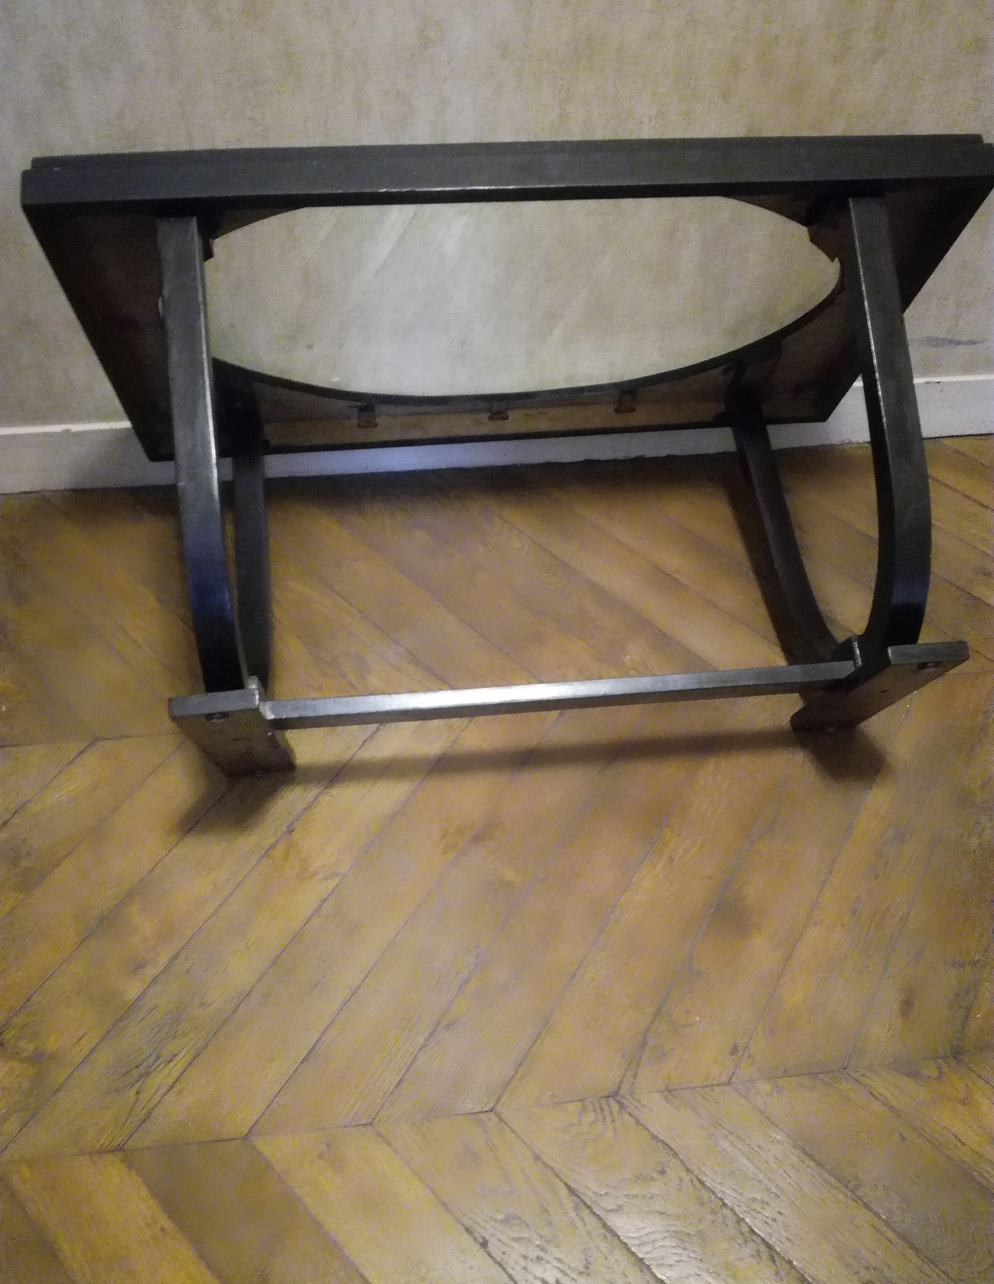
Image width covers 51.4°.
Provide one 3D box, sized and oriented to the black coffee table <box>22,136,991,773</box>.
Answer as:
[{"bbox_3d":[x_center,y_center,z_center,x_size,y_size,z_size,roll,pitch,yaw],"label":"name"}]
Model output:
[{"bbox_3d":[0.047,-0.169,1.231,1.020,0.506,0.550,-4,71,-6],"label":"black coffee table"}]

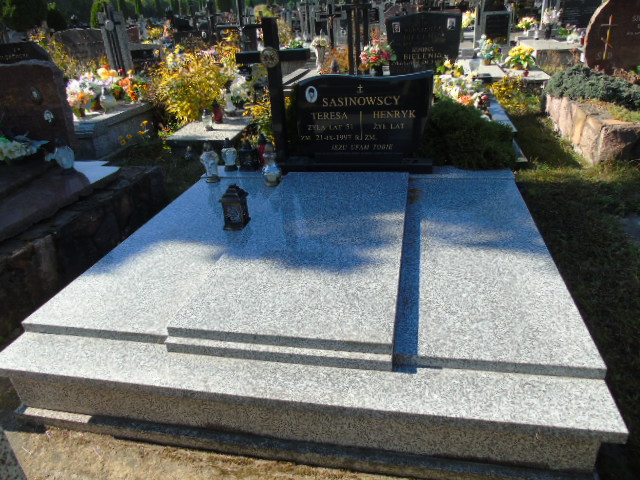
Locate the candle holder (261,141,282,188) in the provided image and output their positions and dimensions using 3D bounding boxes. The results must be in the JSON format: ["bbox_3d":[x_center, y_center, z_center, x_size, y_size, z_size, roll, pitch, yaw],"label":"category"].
[{"bbox_3d":[-0.313,-0.493,3.015,0.135,0.290,0.135,2,28,12],"label":"candle holder"}]

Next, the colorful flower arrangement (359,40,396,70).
[{"bbox_3d":[0.638,-2.030,5.128,0.366,0.326,0.329,2,28,12],"label":"colorful flower arrangement"}]

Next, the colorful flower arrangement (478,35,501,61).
[{"bbox_3d":[2.697,-3.050,7.372,0.380,0.440,0.360,2,28,12],"label":"colorful flower arrangement"}]

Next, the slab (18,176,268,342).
[{"bbox_3d":[-0.704,-0.025,2.522,0.646,0.046,1.686,2,28,12],"label":"slab"}]

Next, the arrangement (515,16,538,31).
[{"bbox_3d":[4.468,-4.684,10.001,0.480,0.320,0.440,2,28,12],"label":"arrangement"}]

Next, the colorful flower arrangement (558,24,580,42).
[{"bbox_3d":[5.180,-4.265,9.547,0.430,0.370,0.380,2,28,12],"label":"colorful flower arrangement"}]

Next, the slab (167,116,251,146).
[{"bbox_3d":[-1.080,-1.106,4.686,0.670,0.060,0.970,-2,27,6],"label":"slab"}]

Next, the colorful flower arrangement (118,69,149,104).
[{"bbox_3d":[-2.431,-2.001,6.024,0.370,0.380,0.330,2,28,12],"label":"colorful flower arrangement"}]

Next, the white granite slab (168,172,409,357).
[{"bbox_3d":[0.011,-0.039,2.393,0.829,0.048,1.741,2,28,12],"label":"white granite slab"}]

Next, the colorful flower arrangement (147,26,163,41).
[{"bbox_3d":[-4.371,-5.454,12.206,0.450,0.370,0.420,2,28,12],"label":"colorful flower arrangement"}]

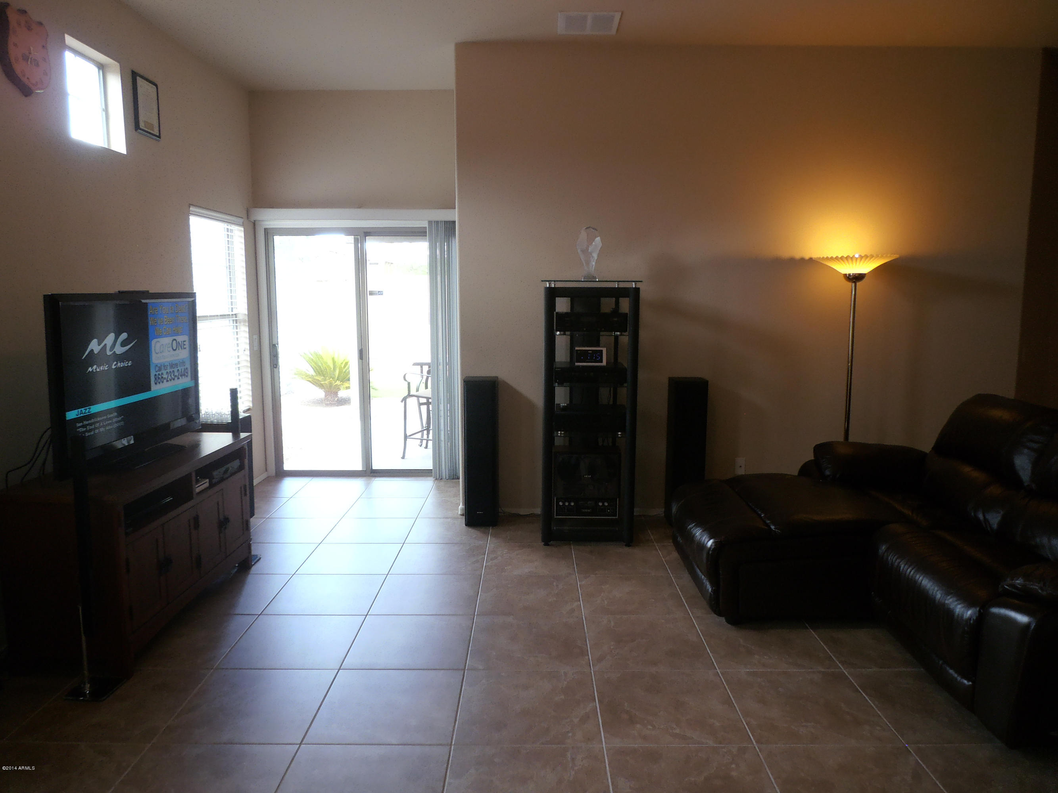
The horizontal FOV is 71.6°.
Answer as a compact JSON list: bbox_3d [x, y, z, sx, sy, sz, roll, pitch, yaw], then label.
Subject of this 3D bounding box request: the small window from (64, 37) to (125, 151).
[{"bbox_3d":[-2.243,-1.508,3.715,0.117,0.467,0.467,0,8,0],"label":"small window"}]

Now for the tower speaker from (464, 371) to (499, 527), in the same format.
[{"bbox_3d":[-0.307,0.362,4.856,0.208,0.959,0.231,0,8,0],"label":"tower speaker"}]

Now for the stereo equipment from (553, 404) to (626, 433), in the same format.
[{"bbox_3d":[0.362,0.136,4.548,0.438,0.120,0.360,0,8,0],"label":"stereo equipment"}]

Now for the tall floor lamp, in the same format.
[{"bbox_3d":[1.978,0.009,4.548,0.480,1.735,0.480,0,8,0],"label":"tall floor lamp"}]

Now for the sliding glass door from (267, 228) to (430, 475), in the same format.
[{"bbox_3d":[-1.357,-0.349,6.035,1.500,2.029,0.110,0,8,0],"label":"sliding glass door"}]

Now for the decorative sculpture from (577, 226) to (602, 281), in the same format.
[{"bbox_3d":[0.358,-0.850,4.386,0.149,0.320,0.110,0,8,0],"label":"decorative sculpture"}]

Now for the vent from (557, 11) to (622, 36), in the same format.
[{"bbox_3d":[0.345,-2.164,4.263,0.353,0.020,0.362,0,8,0],"label":"vent"}]

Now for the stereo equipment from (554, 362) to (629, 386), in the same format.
[{"bbox_3d":[0.369,-0.143,4.549,0.430,0.104,0.335,0,8,0],"label":"stereo equipment"}]

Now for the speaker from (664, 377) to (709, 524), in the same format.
[{"bbox_3d":[1.044,0.364,4.853,0.206,0.959,0.231,0,8,0],"label":"speaker"}]

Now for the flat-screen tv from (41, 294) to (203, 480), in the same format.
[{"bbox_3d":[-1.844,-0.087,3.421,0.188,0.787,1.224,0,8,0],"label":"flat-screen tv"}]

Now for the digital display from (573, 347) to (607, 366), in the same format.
[{"bbox_3d":[0.375,-0.246,4.476,0.187,0.108,0.080,0,8,0],"label":"digital display"}]

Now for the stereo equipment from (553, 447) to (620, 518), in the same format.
[{"bbox_3d":[0.351,0.534,4.544,0.411,0.427,0.205,0,8,0],"label":"stereo equipment"}]

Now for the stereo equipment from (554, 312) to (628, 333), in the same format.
[{"bbox_3d":[0.369,-0.452,4.489,0.427,0.119,0.330,0,8,0],"label":"stereo equipment"}]

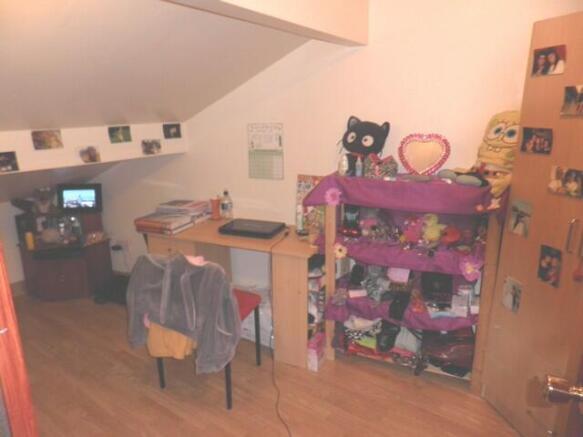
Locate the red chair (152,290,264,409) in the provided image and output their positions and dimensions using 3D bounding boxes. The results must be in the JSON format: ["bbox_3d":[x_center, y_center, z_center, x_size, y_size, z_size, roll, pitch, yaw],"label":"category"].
[{"bbox_3d":[-0.470,0.566,2.360,0.463,0.815,0.523,4,16,18],"label":"red chair"}]

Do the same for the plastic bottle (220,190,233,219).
[{"bbox_3d":[-0.489,-0.102,3.076,0.076,0.216,0.076,6,16,23],"label":"plastic bottle"}]

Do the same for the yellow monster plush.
[{"bbox_3d":[1.023,-0.334,2.121,0.302,0.433,0.362,-14,20,-40],"label":"yellow monster plush"}]

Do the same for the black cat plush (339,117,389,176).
[{"bbox_3d":[0.451,-0.437,2.469,0.267,0.352,0.181,9,18,31],"label":"black cat plush"}]

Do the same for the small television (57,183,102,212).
[{"bbox_3d":[-1.933,-0.191,3.684,0.387,0.264,0.101,-2,15,-6],"label":"small television"}]

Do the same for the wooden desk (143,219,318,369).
[{"bbox_3d":[-0.350,0.449,2.906,1.228,0.755,0.554,6,16,23],"label":"wooden desk"}]

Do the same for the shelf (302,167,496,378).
[{"bbox_3d":[0.681,0.348,2.464,0.936,1.157,0.433,6,16,23],"label":"shelf"}]

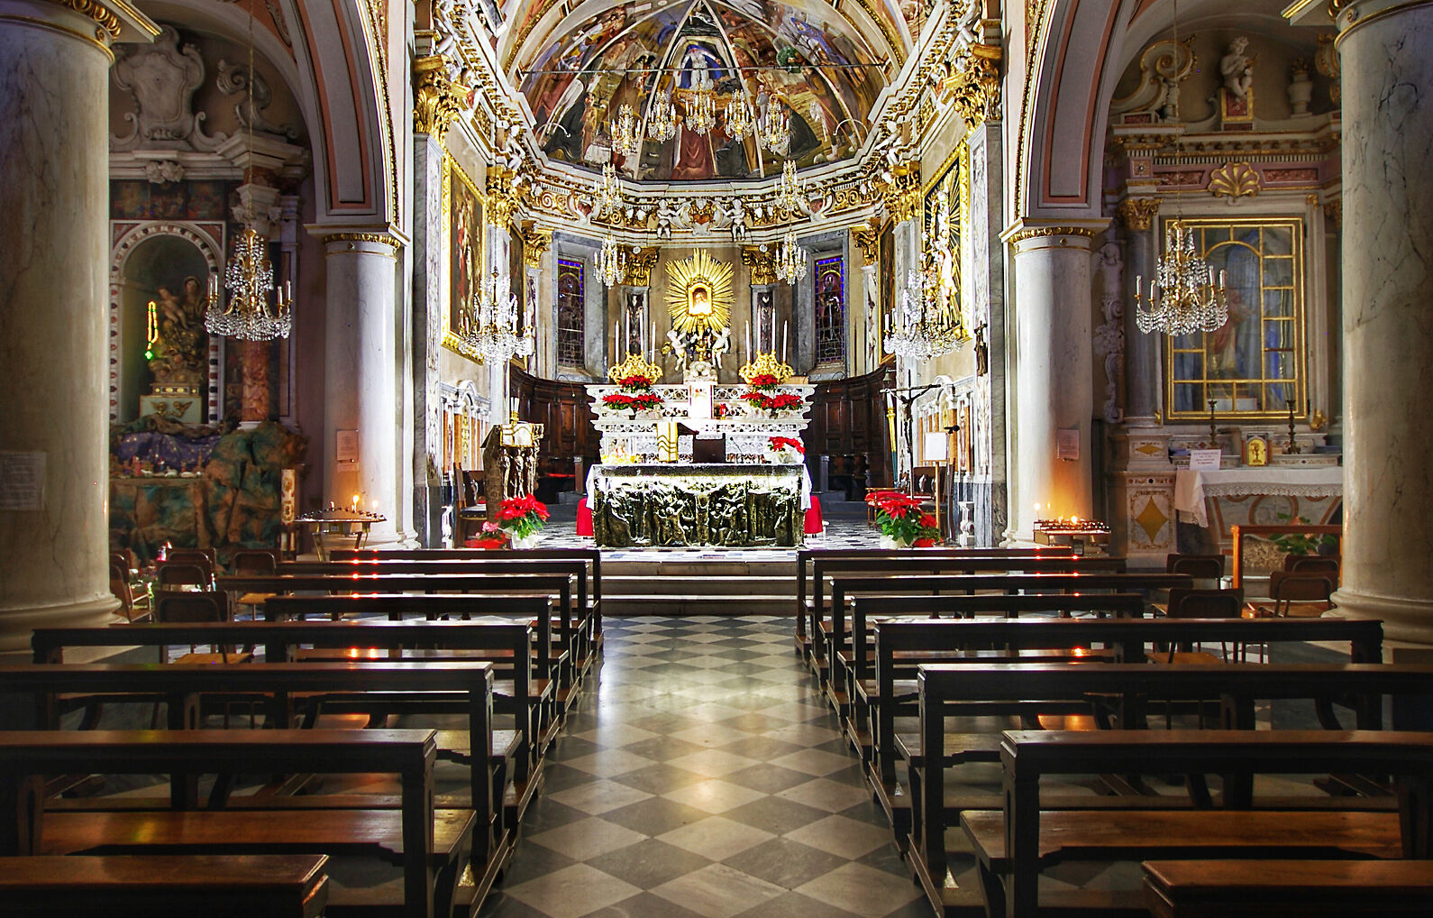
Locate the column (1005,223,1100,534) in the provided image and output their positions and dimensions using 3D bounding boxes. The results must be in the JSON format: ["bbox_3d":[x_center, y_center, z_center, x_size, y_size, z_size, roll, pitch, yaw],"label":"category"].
[{"bbox_3d":[3.680,-0.590,9.750,1.000,3.780,1.000,0,0,-1],"label":"column"}]

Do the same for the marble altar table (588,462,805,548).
[{"bbox_3d":[-0.232,0.604,12.030,2.700,1.060,0.900,0,0,-1],"label":"marble altar table"}]

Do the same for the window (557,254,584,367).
[{"bbox_3d":[-3.000,-3.030,18.600,0.120,2.320,0.720,1,0,44],"label":"window"}]

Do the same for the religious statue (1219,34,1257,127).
[{"bbox_3d":[6.736,-4.881,11.600,0.460,1.170,0.400,0,0,-1],"label":"religious statue"}]

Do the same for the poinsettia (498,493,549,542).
[{"bbox_3d":[-2.290,0.760,10.750,0.600,0.650,0.580,0,0,-1],"label":"poinsettia"}]

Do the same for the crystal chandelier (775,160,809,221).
[{"bbox_3d":[1.229,-4.405,14.700,0.550,0.950,0.550,0,0,-1],"label":"crystal chandelier"}]

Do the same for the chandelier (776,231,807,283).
[{"bbox_3d":[1.240,-3.310,14.800,0.510,0.880,0.510,0,0,-1],"label":"chandelier"}]

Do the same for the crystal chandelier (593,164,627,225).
[{"bbox_3d":[-1.740,-4.370,14.800,0.540,0.980,0.540,0,0,-1],"label":"crystal chandelier"}]

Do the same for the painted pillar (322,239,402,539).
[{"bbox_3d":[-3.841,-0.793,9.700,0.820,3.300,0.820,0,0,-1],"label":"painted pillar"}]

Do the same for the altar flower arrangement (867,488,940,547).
[{"bbox_3d":[2.285,0.765,11.000,0.800,0.760,0.680,0,0,-1],"label":"altar flower arrangement"}]

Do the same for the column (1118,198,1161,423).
[{"bbox_3d":[5.356,-1.885,11.400,0.480,2.830,0.480,0,0,-1],"label":"column"}]

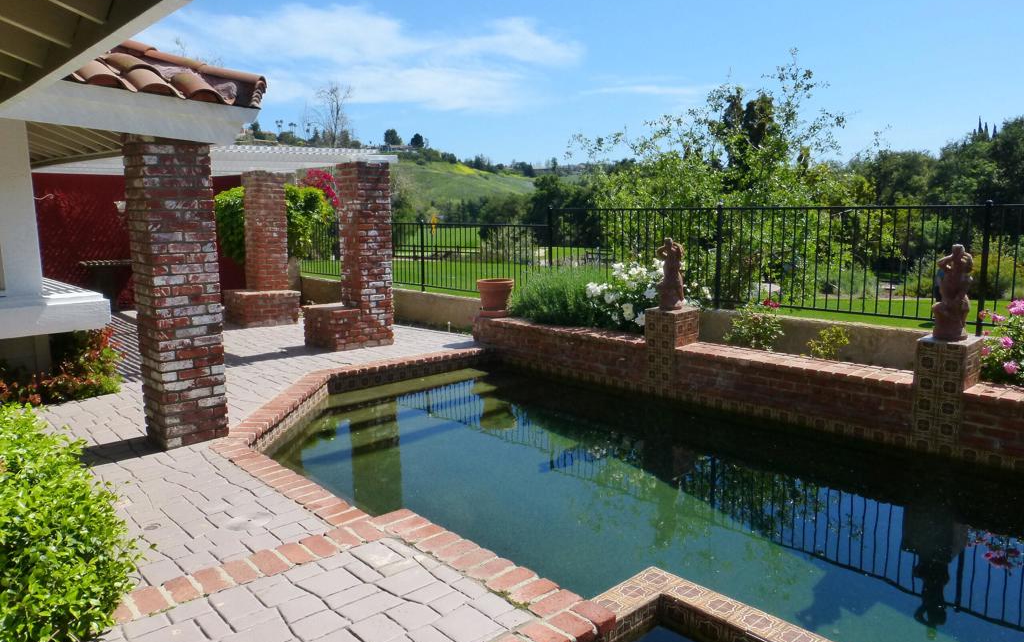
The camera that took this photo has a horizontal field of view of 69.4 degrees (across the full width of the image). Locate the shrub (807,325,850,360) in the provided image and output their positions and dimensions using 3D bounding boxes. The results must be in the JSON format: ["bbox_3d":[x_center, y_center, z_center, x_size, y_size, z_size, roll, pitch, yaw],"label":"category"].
[{"bbox_3d":[2.805,0.218,6.558,0.340,0.351,0.360,-8,11,-42],"label":"shrub"}]

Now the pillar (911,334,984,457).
[{"bbox_3d":[3.136,0.520,5.338,0.370,0.777,0.310,-9,12,-44],"label":"pillar"}]

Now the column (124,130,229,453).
[{"bbox_3d":[-2.220,-0.186,4.901,0.400,1.970,0.395,-8,11,-43],"label":"column"}]

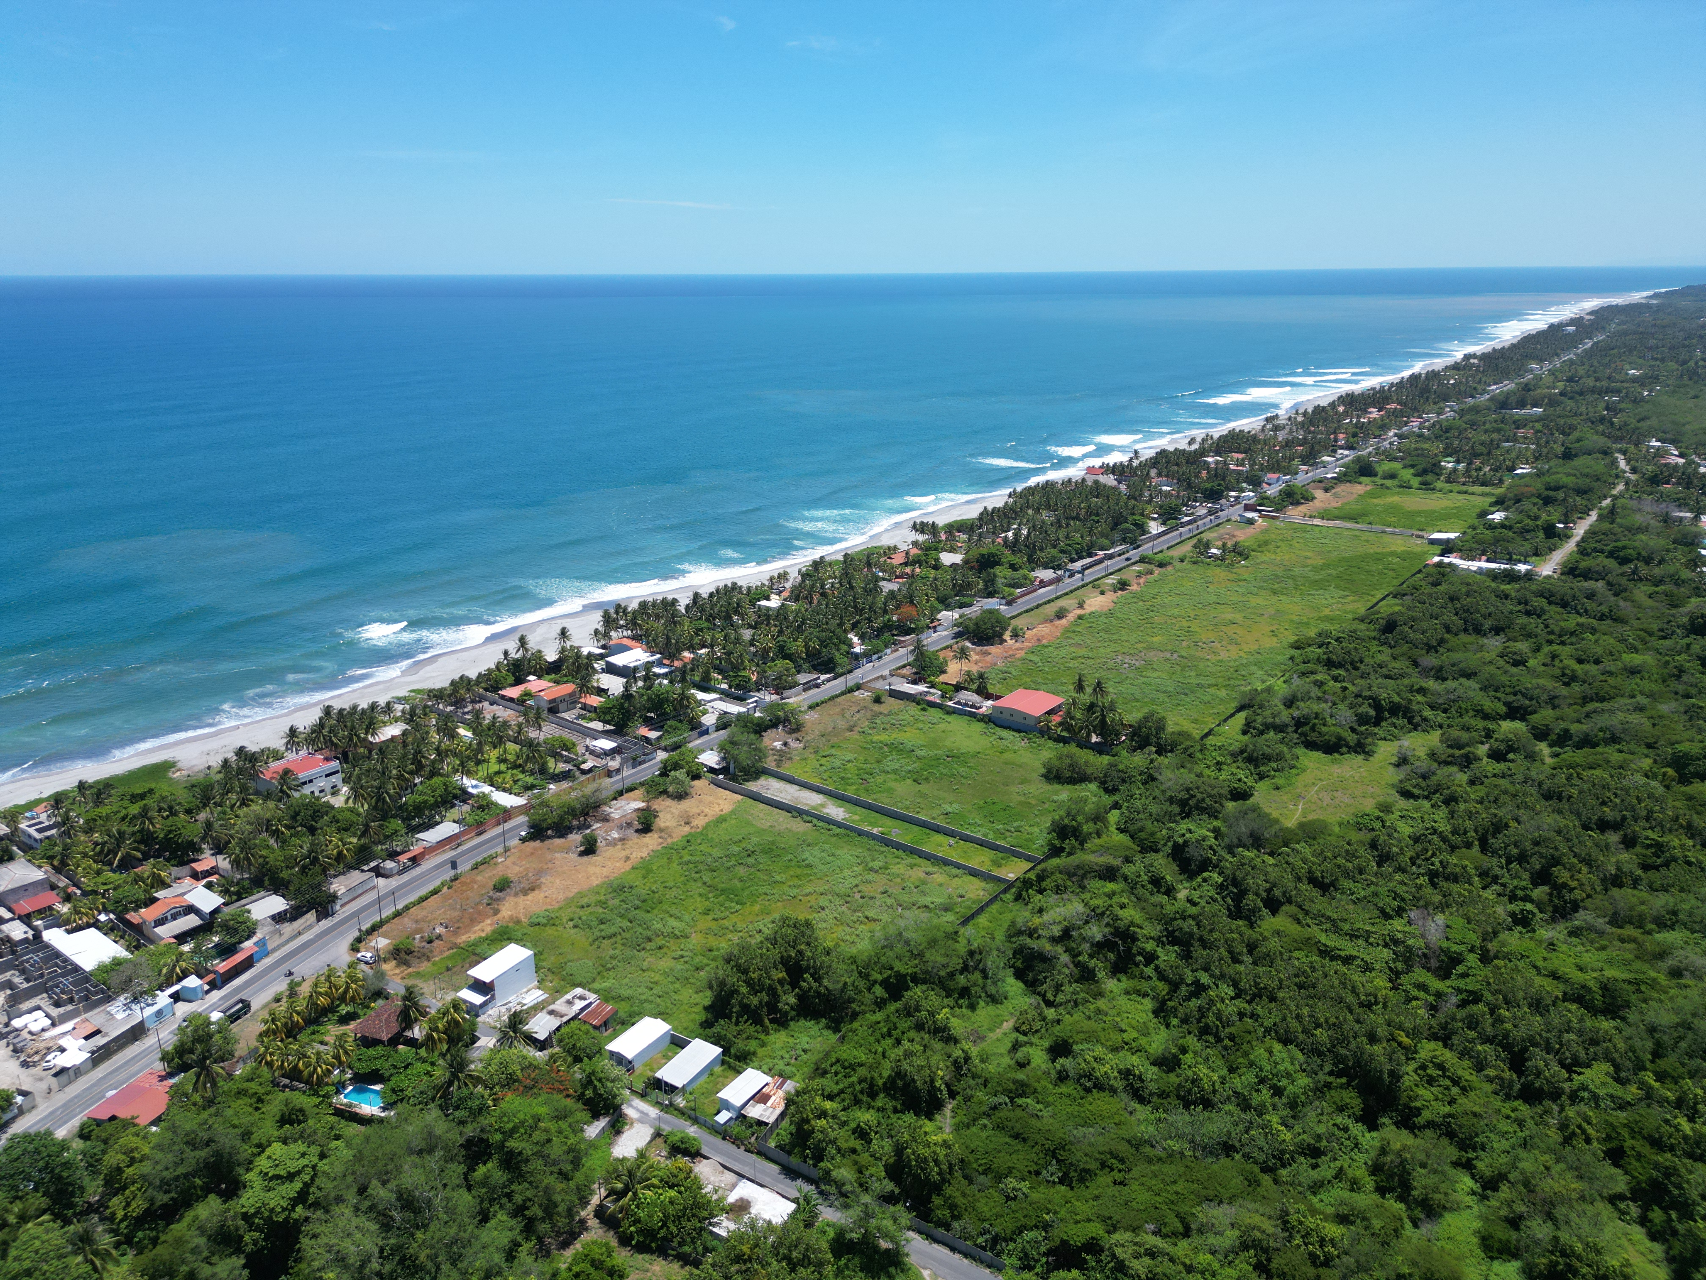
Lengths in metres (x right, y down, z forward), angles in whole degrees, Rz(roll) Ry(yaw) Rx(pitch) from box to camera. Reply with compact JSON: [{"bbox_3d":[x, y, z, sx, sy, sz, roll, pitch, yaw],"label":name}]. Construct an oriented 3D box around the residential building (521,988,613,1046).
[{"bbox_3d":[-50.450,68.315,210.946,9.400,3.200,14.200,10,20,28],"label":"residential building"}]

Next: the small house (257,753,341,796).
[{"bbox_3d":[-153.853,39.523,328.645,11.965,8.398,17.201,10,20,30],"label":"small house"}]

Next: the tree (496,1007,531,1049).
[{"bbox_3d":[-62.591,73.544,219.566,7.000,8.300,7.000,0,17,0],"label":"tree"}]

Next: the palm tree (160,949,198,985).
[{"bbox_3d":[-132.020,64.850,232.230,7.090,7.390,7.090,-11,21,-31],"label":"palm tree"}]

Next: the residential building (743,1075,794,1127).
[{"bbox_3d":[-12.860,74.831,190.255,4.800,2.900,10.300,10,20,28],"label":"residential building"}]

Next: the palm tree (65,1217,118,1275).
[{"bbox_3d":[-104.410,84.920,163.440,7.490,10.350,7.490,-14,22,-37],"label":"palm tree"}]

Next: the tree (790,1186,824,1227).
[{"bbox_3d":[-6.632,86.463,179.628,4.900,7.200,4.900,0,17,0],"label":"tree"}]

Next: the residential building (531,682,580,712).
[{"bbox_3d":[-95.310,18.670,380.200,7.980,6.210,12.710,13,22,36],"label":"residential building"}]

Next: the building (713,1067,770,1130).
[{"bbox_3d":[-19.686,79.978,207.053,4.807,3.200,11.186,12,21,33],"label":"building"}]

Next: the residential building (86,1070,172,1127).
[{"bbox_3d":[-115.183,74.738,190.512,8.800,3.800,12.100,7,19,22],"label":"residential building"}]

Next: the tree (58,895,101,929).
[{"bbox_3d":[-159.178,56.726,242.914,7.700,7.000,7.700,10,20,28],"label":"tree"}]

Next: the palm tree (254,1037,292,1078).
[{"bbox_3d":[-99.500,72.880,204.330,6.700,8.670,6.700,-10,20,-28],"label":"palm tree"}]

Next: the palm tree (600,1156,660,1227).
[{"bbox_3d":[-31.802,79.202,169.358,7.700,7.300,7.700,0,18,0],"label":"palm tree"}]

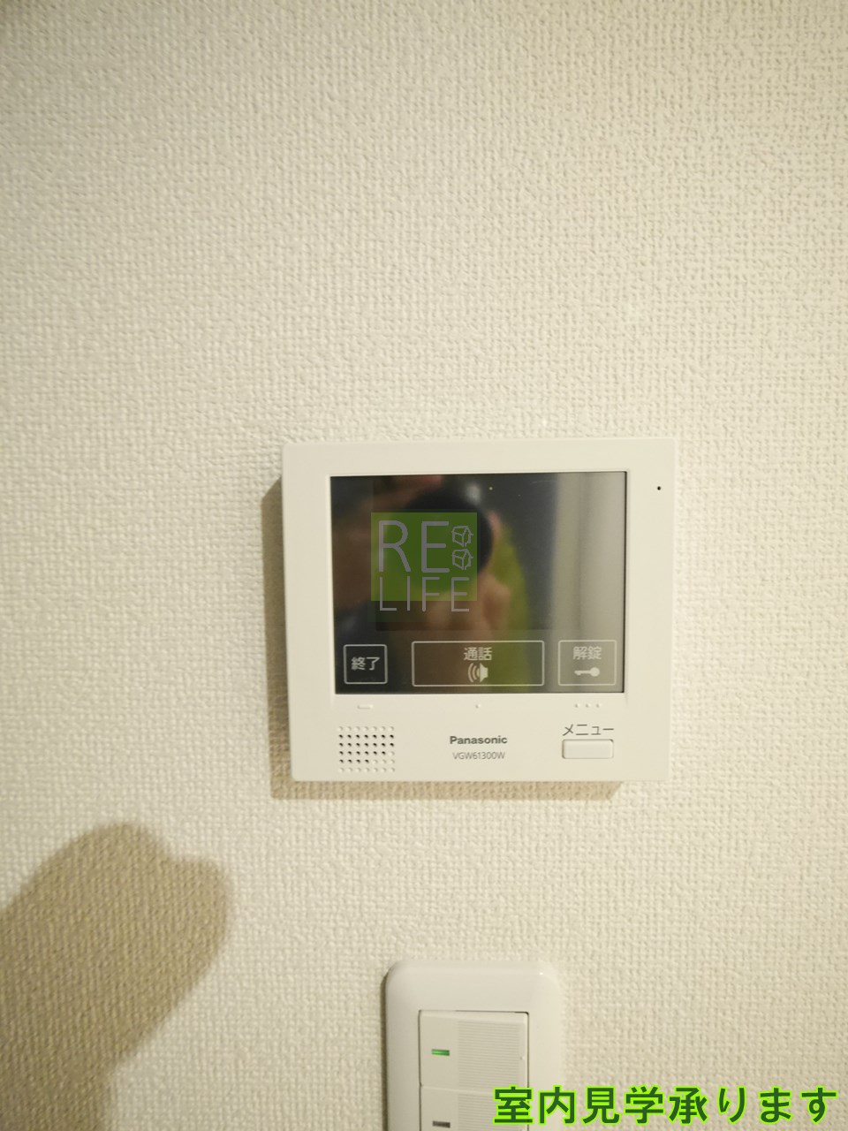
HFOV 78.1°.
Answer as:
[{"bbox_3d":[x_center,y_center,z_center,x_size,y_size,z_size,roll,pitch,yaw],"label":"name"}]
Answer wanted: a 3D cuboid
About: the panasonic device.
[{"bbox_3d":[0.019,0.016,0.190,0.131,0.117,0.024,-1,3,1],"label":"panasonic device"}]

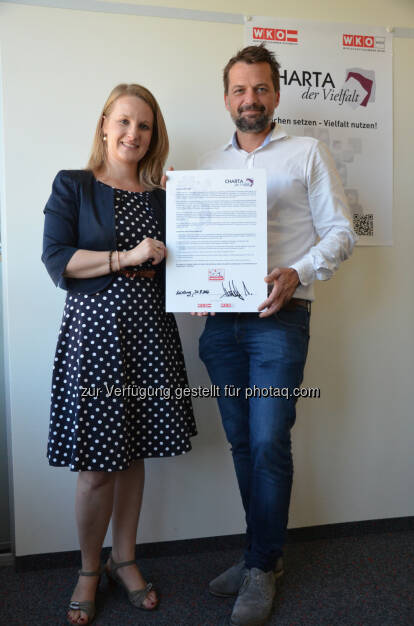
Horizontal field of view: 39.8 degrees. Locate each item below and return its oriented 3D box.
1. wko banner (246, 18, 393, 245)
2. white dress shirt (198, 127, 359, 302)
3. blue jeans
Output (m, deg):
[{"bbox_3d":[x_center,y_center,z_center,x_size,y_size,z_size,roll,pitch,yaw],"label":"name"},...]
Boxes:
[{"bbox_3d":[0.438,-0.682,2.187,0.594,0.841,0.010,-1,2,-12],"label":"wko banner"},{"bbox_3d":[0.212,-0.303,1.780,0.510,0.550,0.320,0,3,13],"label":"white dress shirt"},{"bbox_3d":[0.162,0.396,1.880,0.370,0.890,0.280,1,3,25],"label":"blue jeans"}]

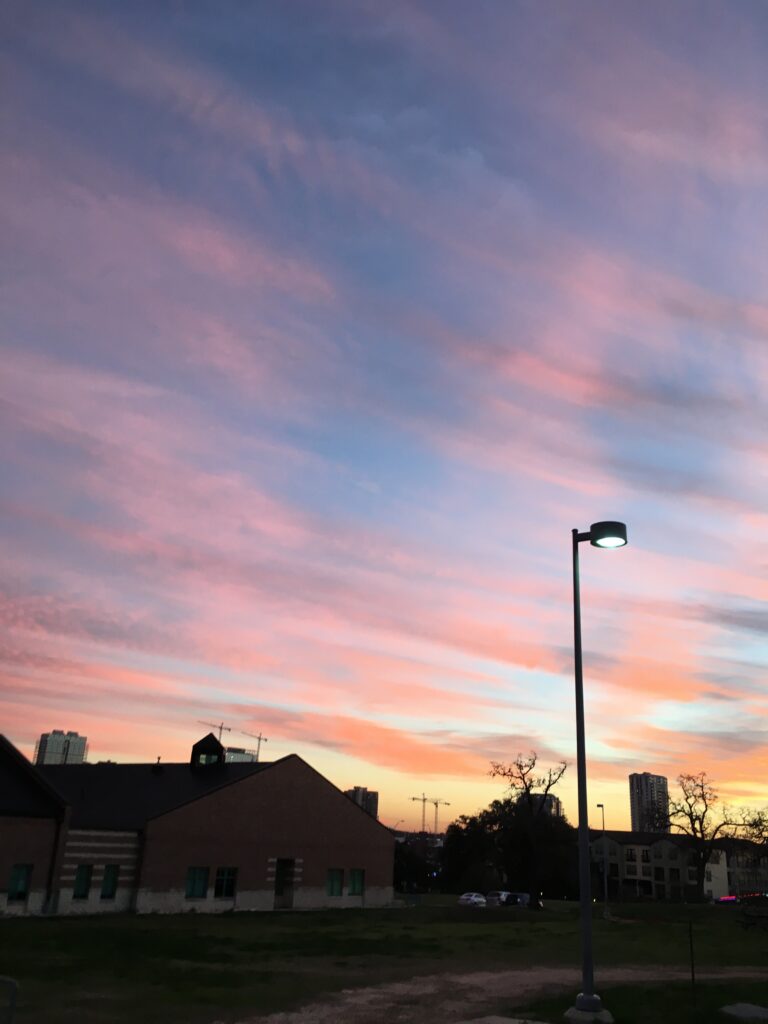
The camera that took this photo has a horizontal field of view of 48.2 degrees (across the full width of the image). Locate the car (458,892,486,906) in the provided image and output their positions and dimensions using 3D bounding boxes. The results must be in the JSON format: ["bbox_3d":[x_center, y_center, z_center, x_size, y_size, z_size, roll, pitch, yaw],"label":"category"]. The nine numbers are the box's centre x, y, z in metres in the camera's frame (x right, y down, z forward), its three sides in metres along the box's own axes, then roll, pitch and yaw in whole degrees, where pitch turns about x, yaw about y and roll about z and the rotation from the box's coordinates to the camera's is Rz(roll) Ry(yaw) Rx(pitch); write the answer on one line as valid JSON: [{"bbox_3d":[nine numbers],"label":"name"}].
[{"bbox_3d":[10.735,47.319,104.764,1.800,1.430,4.500,-8,-23,28],"label":"car"}]

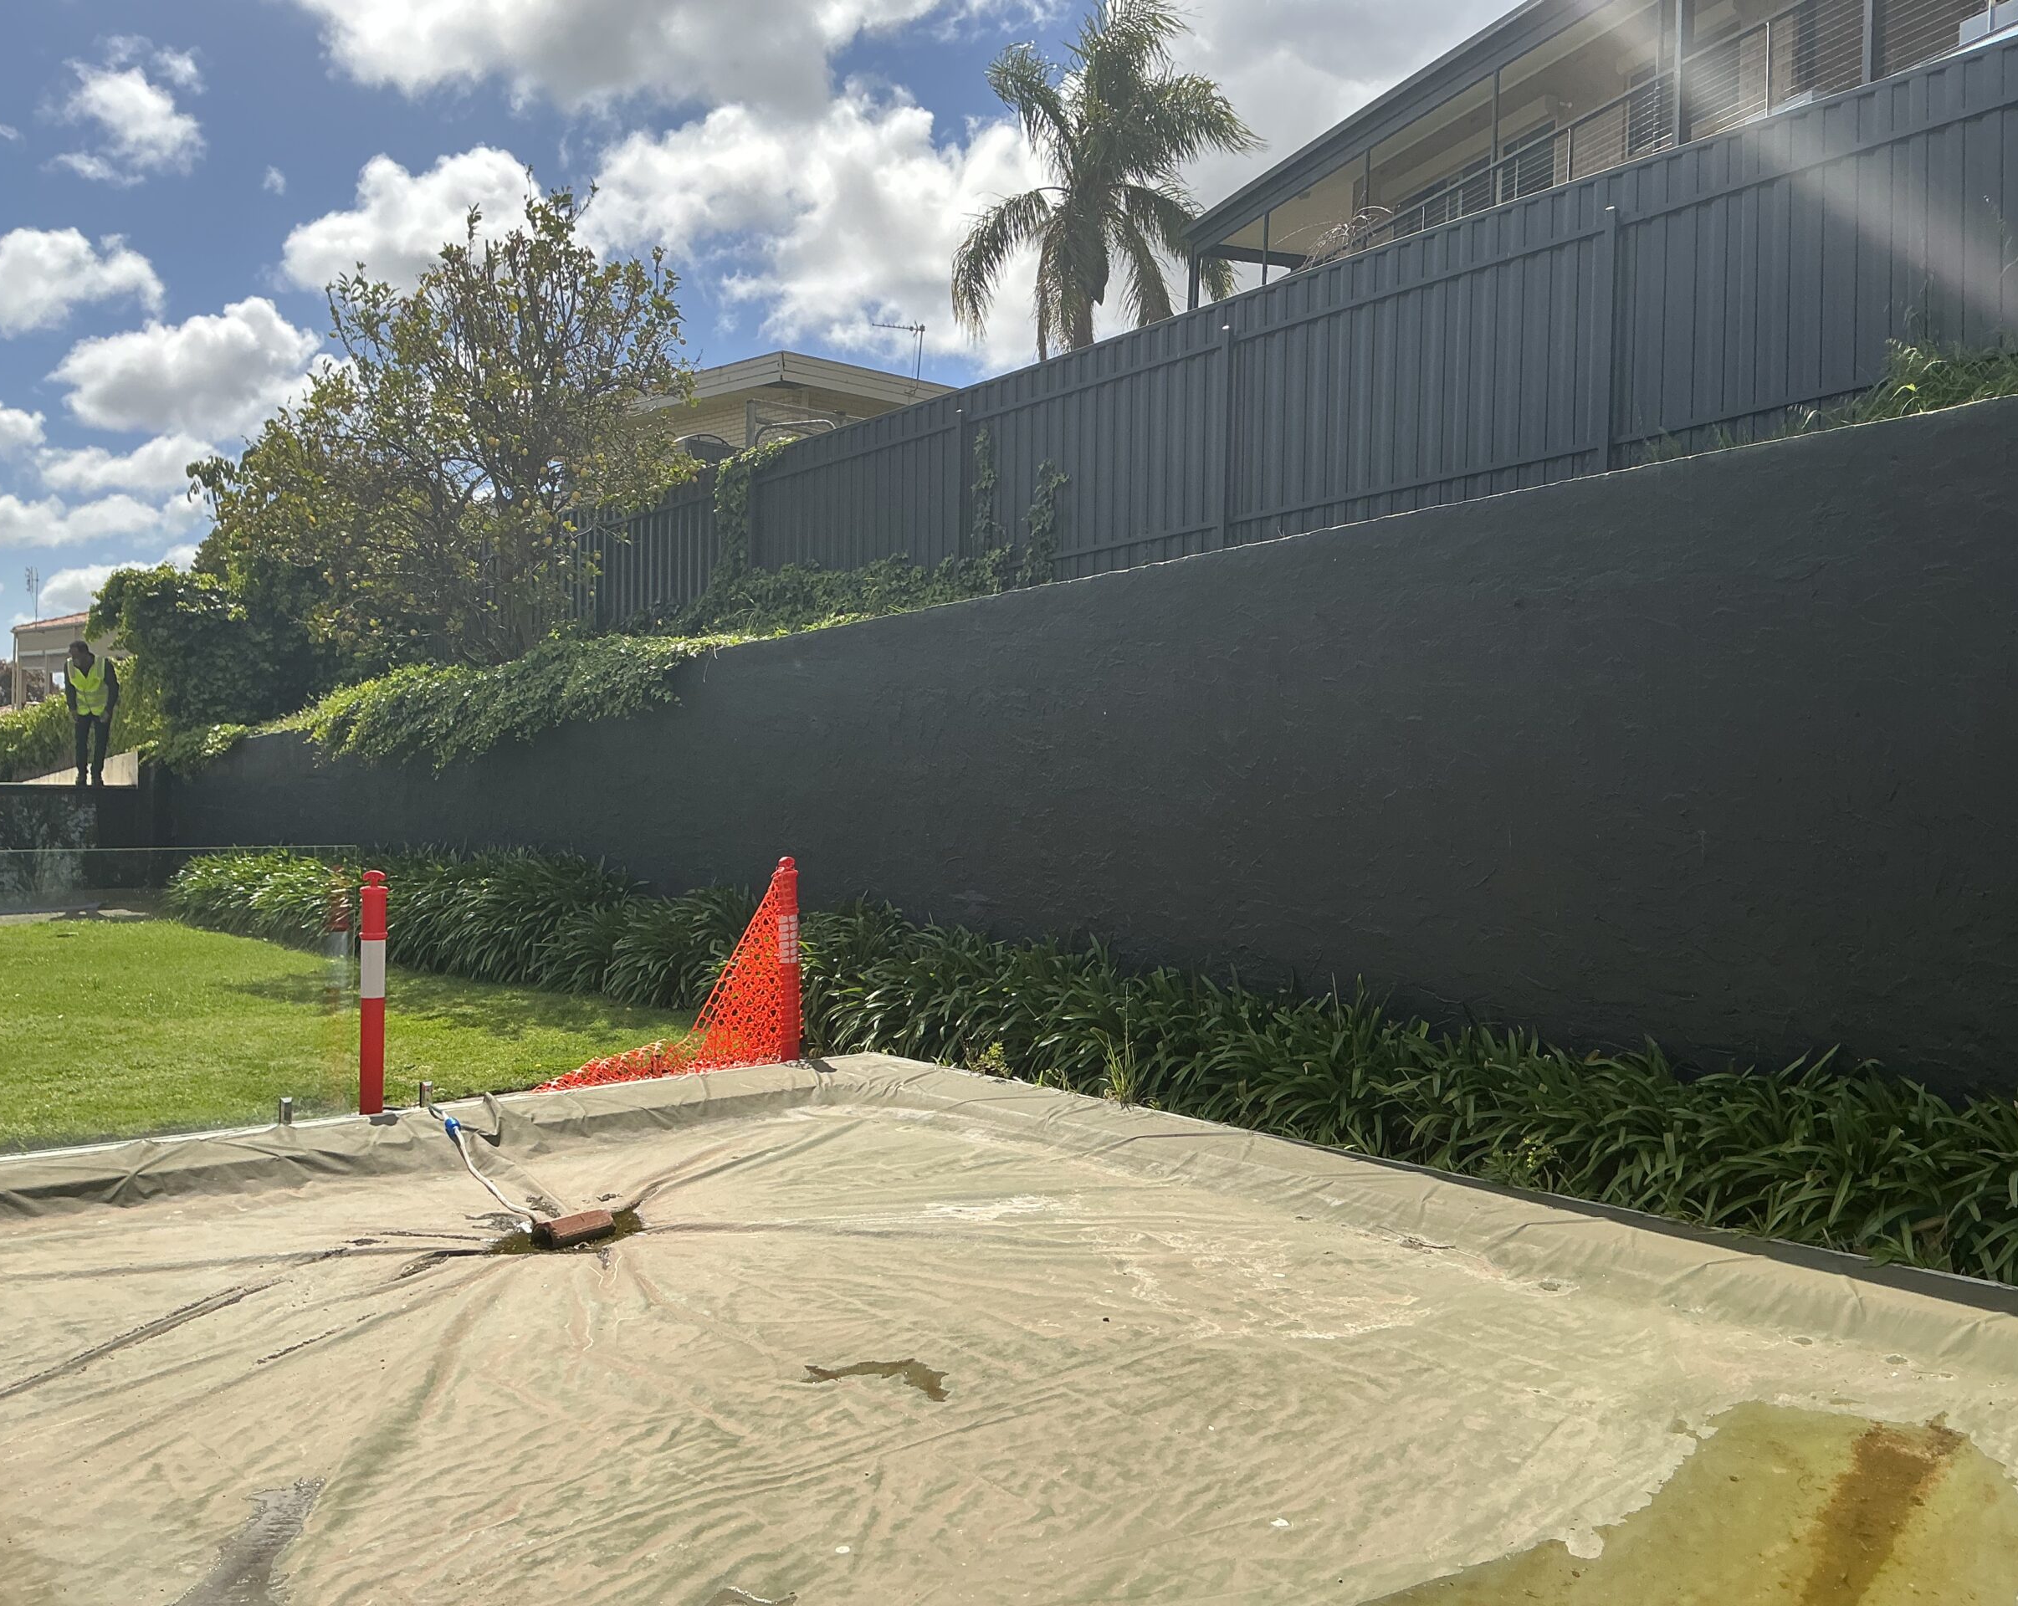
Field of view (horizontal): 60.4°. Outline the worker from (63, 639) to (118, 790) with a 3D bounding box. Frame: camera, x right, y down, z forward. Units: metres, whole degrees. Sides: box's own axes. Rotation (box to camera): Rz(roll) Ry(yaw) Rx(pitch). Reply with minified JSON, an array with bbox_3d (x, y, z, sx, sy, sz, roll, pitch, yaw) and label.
[{"bbox_3d":[-10.900,-1.070,20.600,0.630,1.720,0.450,1,1,-25],"label":"worker"}]

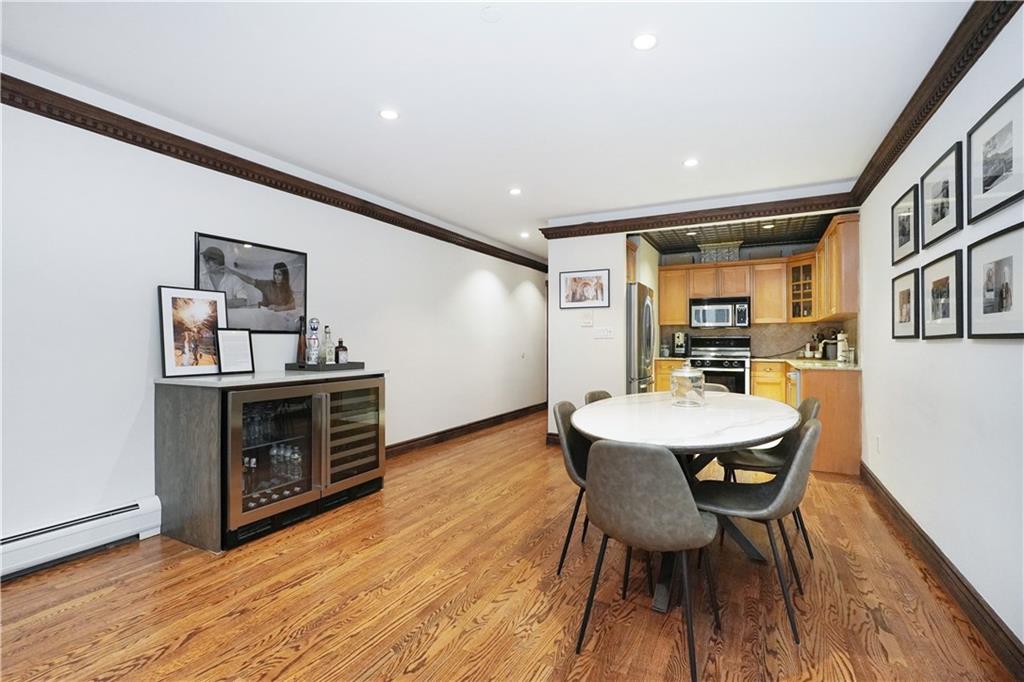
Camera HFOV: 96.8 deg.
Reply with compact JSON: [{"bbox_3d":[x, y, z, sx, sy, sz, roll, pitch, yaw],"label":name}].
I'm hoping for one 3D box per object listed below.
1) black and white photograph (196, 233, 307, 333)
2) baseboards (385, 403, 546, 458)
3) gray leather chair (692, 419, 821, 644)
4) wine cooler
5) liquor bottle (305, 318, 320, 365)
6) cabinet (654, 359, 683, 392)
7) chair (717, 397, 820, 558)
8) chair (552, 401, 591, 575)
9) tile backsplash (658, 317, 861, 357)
[{"bbox_3d":[-1.792,-0.367,3.188,0.030,0.620,0.790,0,0,29],"label":"black and white photograph"},{"bbox_3d":[-0.320,1.075,5.876,0.030,0.120,3.540,0,0,30],"label":"baseboards"},{"bbox_3d":[1.019,0.725,1.979,0.540,0.820,0.470,0,0,35],"label":"gray leather chair"},{"bbox_3d":[-1.506,0.700,3.127,0.600,0.870,1.190,0,0,29],"label":"wine cooler"},{"bbox_3d":[-1.454,0.015,3.336,0.090,0.360,0.090,0,0,28],"label":"liquor bottle"},{"bbox_3d":[2.491,0.711,6.902,0.480,0.880,0.610,0,0,28],"label":"cabinet"},{"bbox_3d":[1.497,0.760,2.696,0.535,0.830,0.455,0,0,21],"label":"chair"},{"bbox_3d":[0.515,0.761,2.369,0.535,0.830,0.455,0,0,29],"label":"chair"},{"bbox_3d":[3.248,0.000,6.360,2.260,0.450,0.030,0,0,28],"label":"tile backsplash"}]

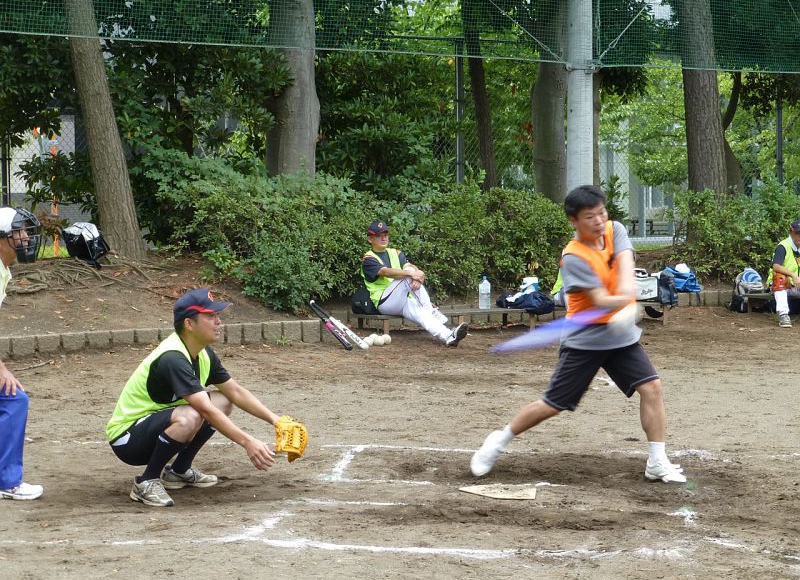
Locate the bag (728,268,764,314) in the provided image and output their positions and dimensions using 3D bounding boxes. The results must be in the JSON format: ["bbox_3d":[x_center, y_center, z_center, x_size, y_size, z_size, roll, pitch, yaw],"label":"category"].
[{"bbox_3d":[3.549,-0.005,18.700,0.340,0.450,0.280,-1,4,-10],"label":"bag"}]

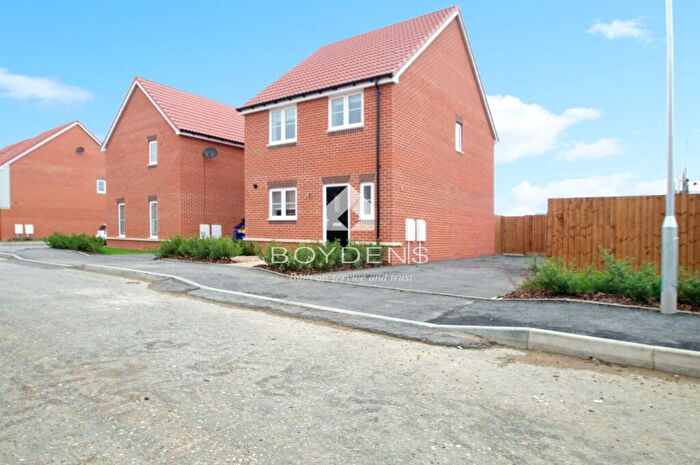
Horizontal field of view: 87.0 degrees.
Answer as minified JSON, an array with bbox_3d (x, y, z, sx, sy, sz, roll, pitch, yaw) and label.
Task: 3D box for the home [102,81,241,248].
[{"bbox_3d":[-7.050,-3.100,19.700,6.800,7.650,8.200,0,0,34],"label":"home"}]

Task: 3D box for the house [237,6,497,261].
[{"bbox_3d":[1.333,-3.535,14.524,5.969,8.548,9.256,2,2,36],"label":"house"}]

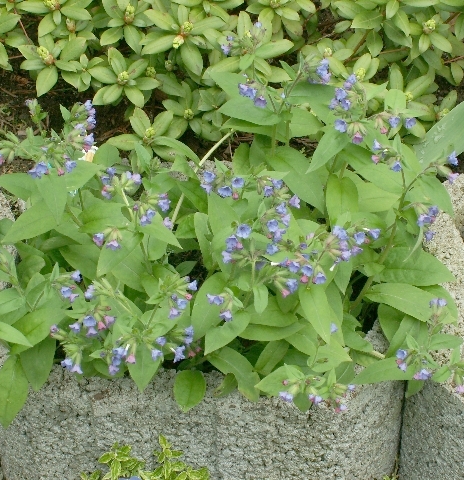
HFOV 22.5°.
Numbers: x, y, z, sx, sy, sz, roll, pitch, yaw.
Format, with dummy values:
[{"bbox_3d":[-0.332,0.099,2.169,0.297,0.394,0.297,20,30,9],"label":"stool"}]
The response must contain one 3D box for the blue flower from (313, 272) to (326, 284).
[{"bbox_3d":[0.083,0.037,1.102,0.013,0.013,0.013,-5,32,-8],"label":"blue flower"}]

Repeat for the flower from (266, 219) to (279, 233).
[{"bbox_3d":[0.044,-0.016,1.280,0.014,0.013,0.013,2,42,5],"label":"flower"}]

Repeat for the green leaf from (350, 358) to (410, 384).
[{"bbox_3d":[0.158,0.137,1.220,0.064,0.012,0.030,-16,61,-6],"label":"green leaf"}]

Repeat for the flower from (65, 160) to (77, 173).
[{"bbox_3d":[-0.171,-0.078,1.236,0.013,0.013,0.013,-13,29,-21],"label":"flower"}]

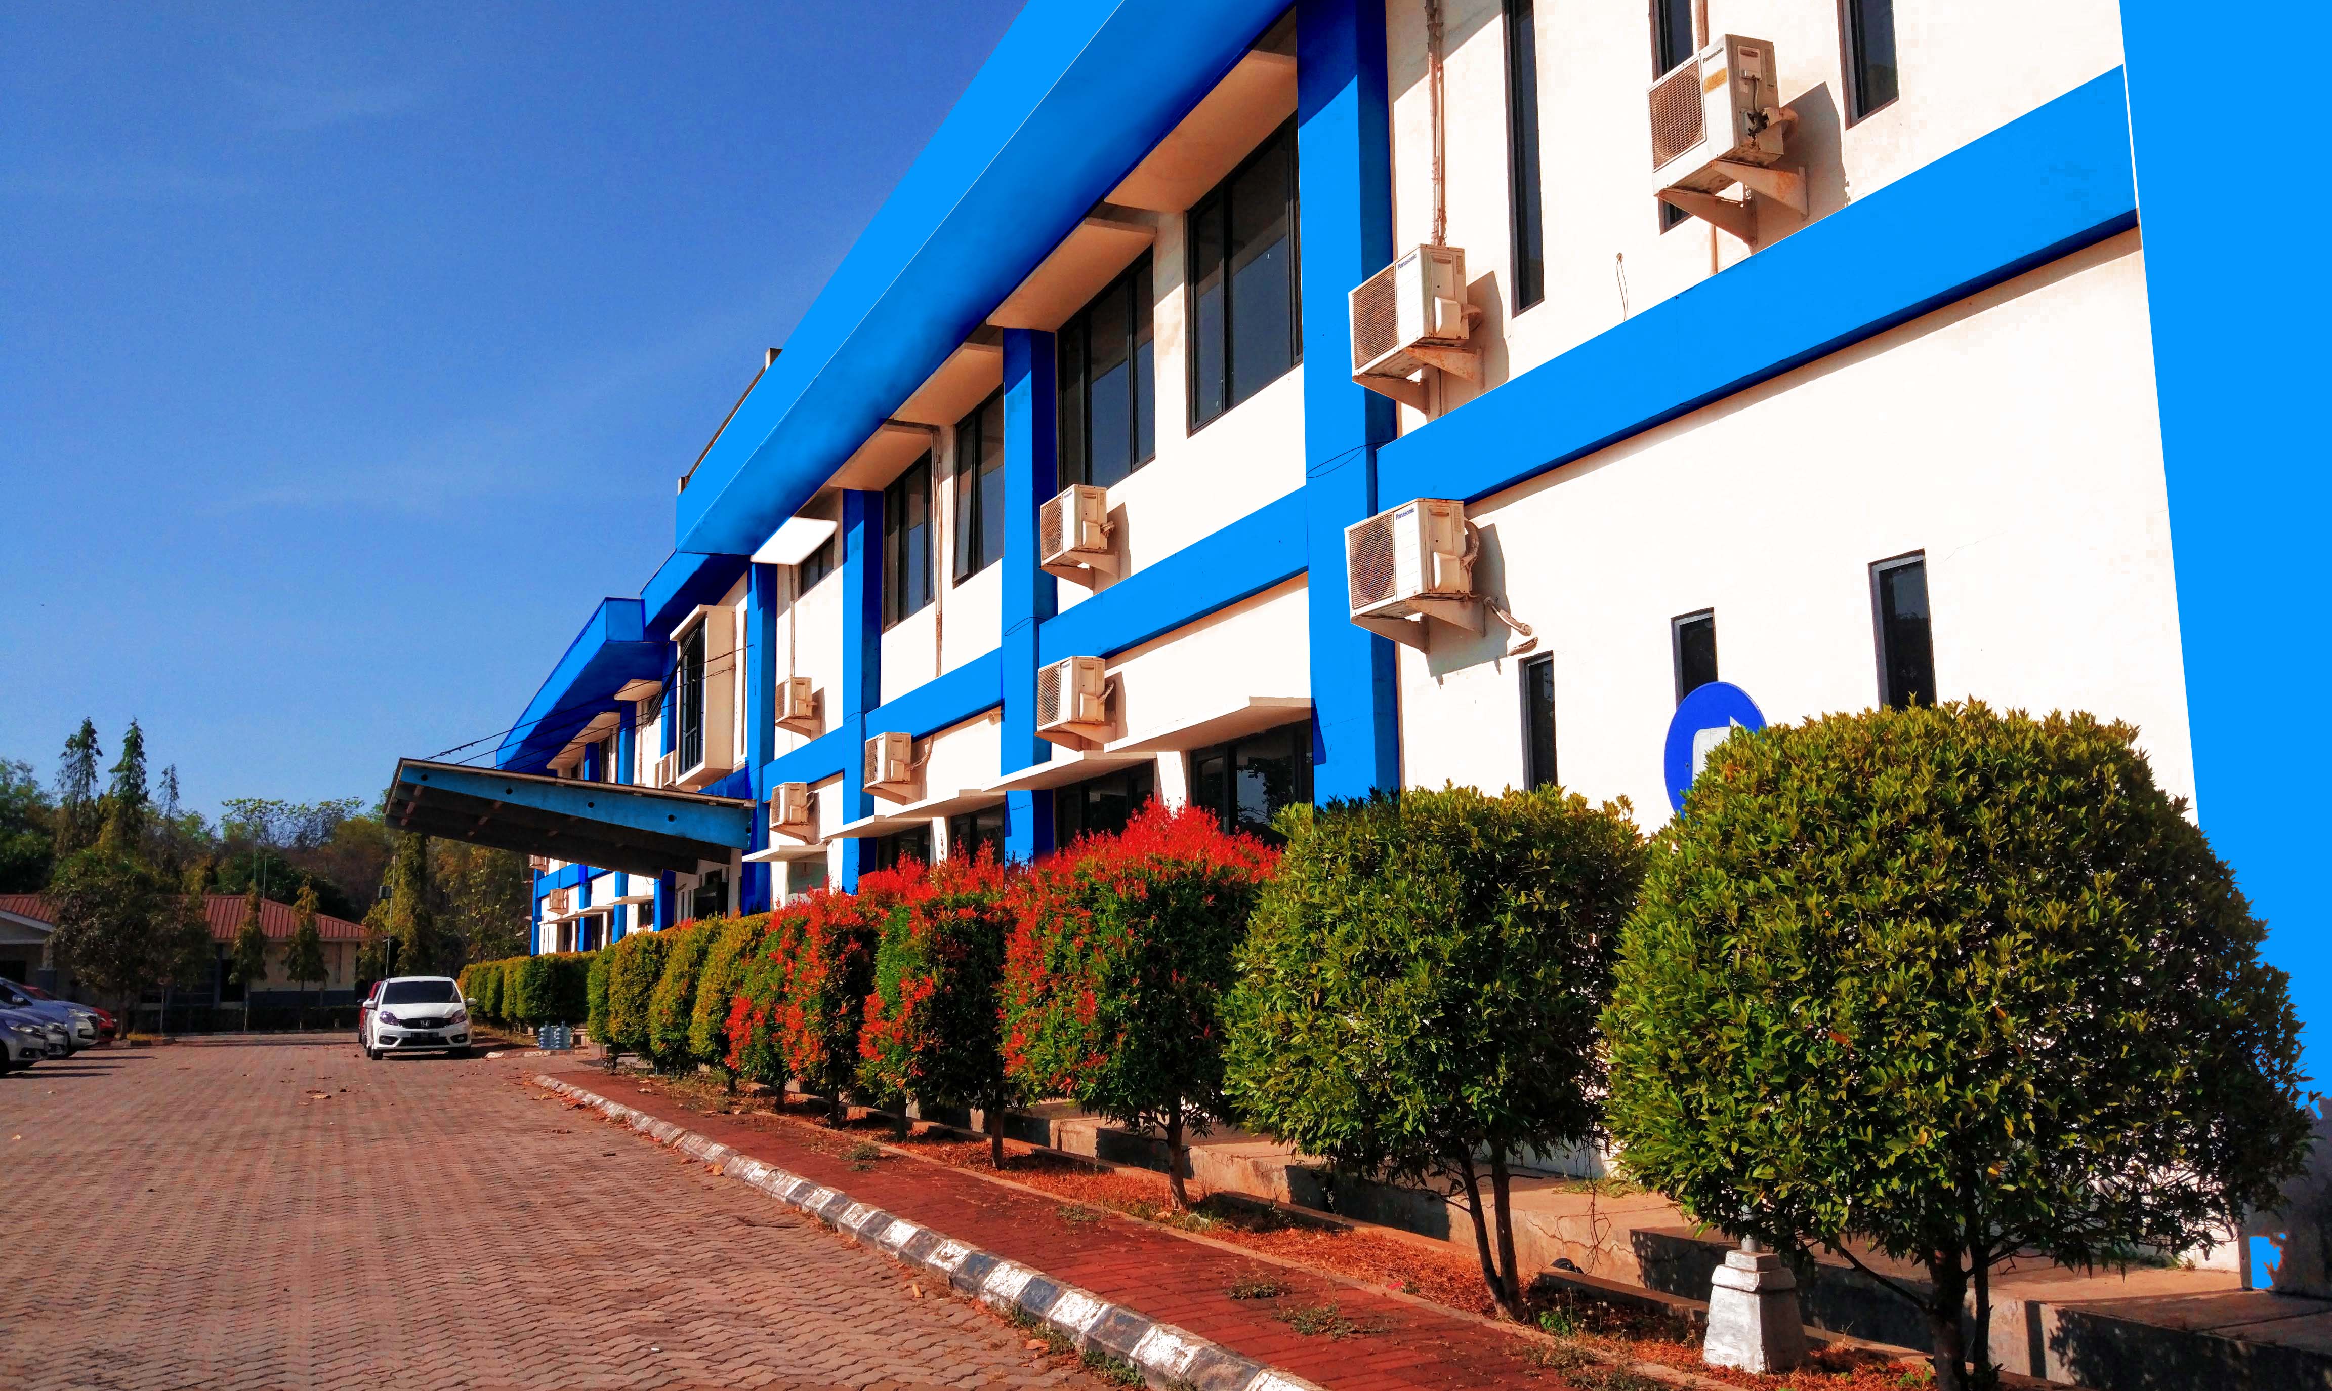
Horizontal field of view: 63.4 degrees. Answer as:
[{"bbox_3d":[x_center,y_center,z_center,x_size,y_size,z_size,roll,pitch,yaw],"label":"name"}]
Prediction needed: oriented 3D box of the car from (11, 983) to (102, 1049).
[{"bbox_3d":[-23.808,6.431,37.967,4.200,1.620,1.700,3,-10,-22],"label":"car"}]

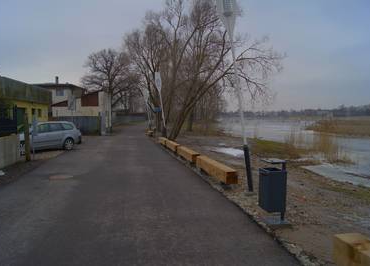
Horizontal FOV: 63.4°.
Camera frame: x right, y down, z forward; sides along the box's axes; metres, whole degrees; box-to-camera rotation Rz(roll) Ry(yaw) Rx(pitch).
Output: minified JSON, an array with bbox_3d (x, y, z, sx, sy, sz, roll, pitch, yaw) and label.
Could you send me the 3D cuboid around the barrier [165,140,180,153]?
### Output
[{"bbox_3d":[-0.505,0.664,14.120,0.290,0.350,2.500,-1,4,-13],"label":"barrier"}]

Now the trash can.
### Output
[{"bbox_3d":[1.482,0.943,5.048,0.370,0.996,0.330,-1,4,-13],"label":"trash can"}]

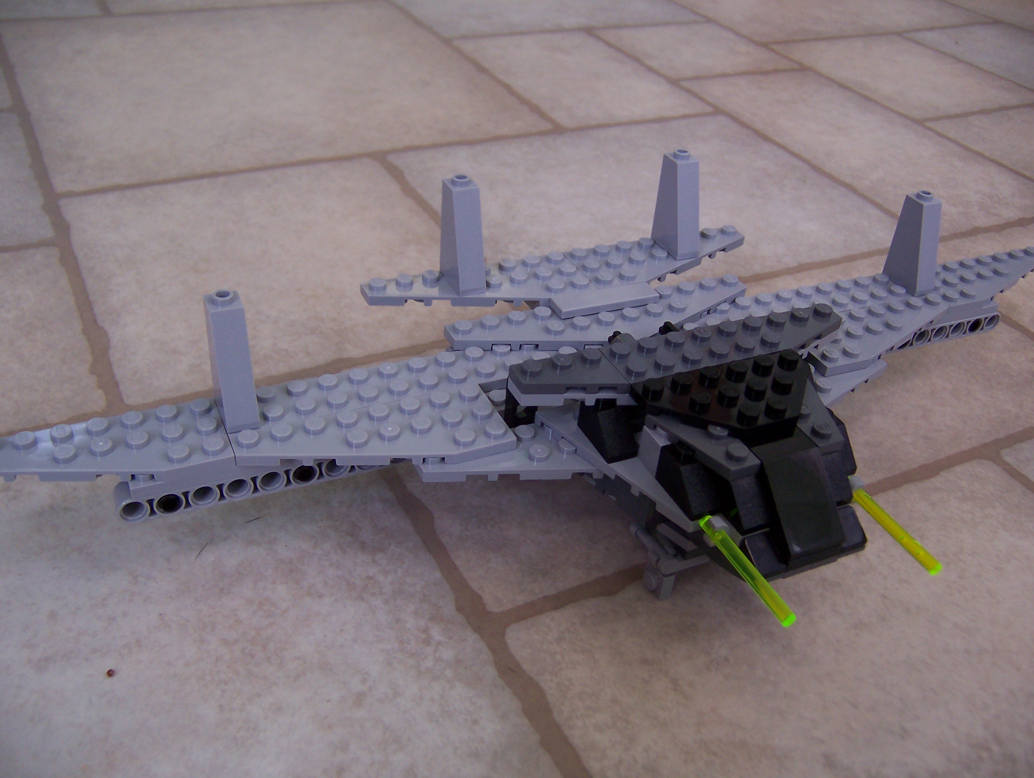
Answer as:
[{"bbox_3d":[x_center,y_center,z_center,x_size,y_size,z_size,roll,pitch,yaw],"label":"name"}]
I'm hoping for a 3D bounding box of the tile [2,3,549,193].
[{"bbox_3d":[-0.133,-0.161,0.520,0.231,0.010,0.220,-14,40,-25],"label":"tile"}]

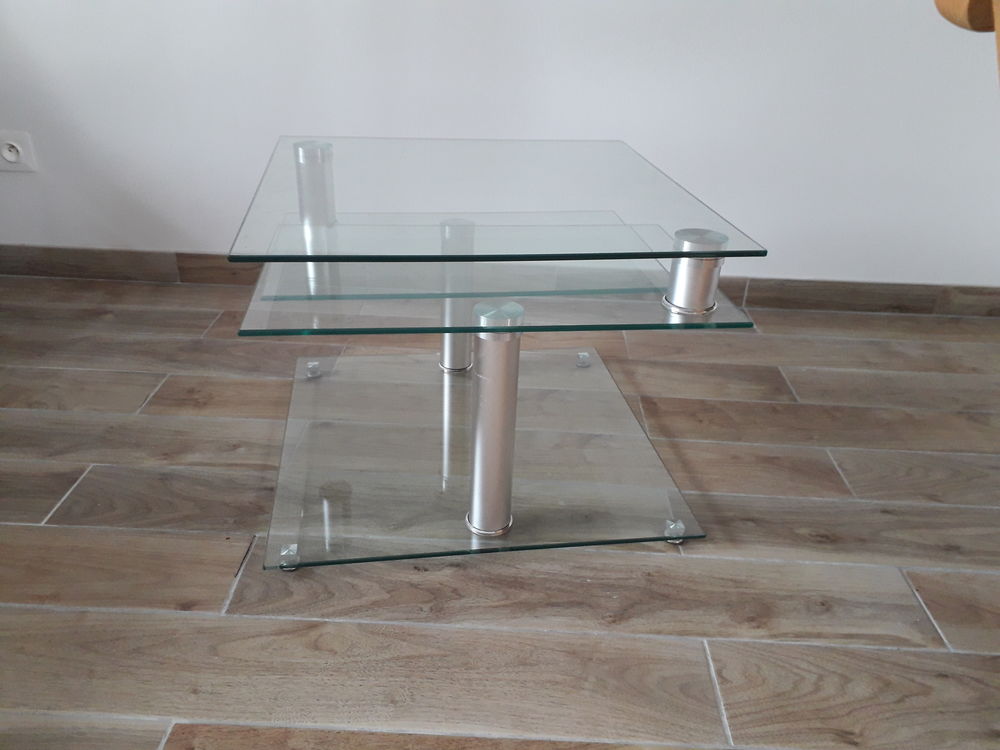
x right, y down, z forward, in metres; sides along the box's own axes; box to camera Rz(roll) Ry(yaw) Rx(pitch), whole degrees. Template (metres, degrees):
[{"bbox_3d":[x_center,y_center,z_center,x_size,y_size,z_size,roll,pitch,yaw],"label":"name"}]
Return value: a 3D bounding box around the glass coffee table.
[{"bbox_3d":[-0.040,-0.088,1.235,0.616,0.437,0.625,-2,29,-9],"label":"glass coffee table"}]

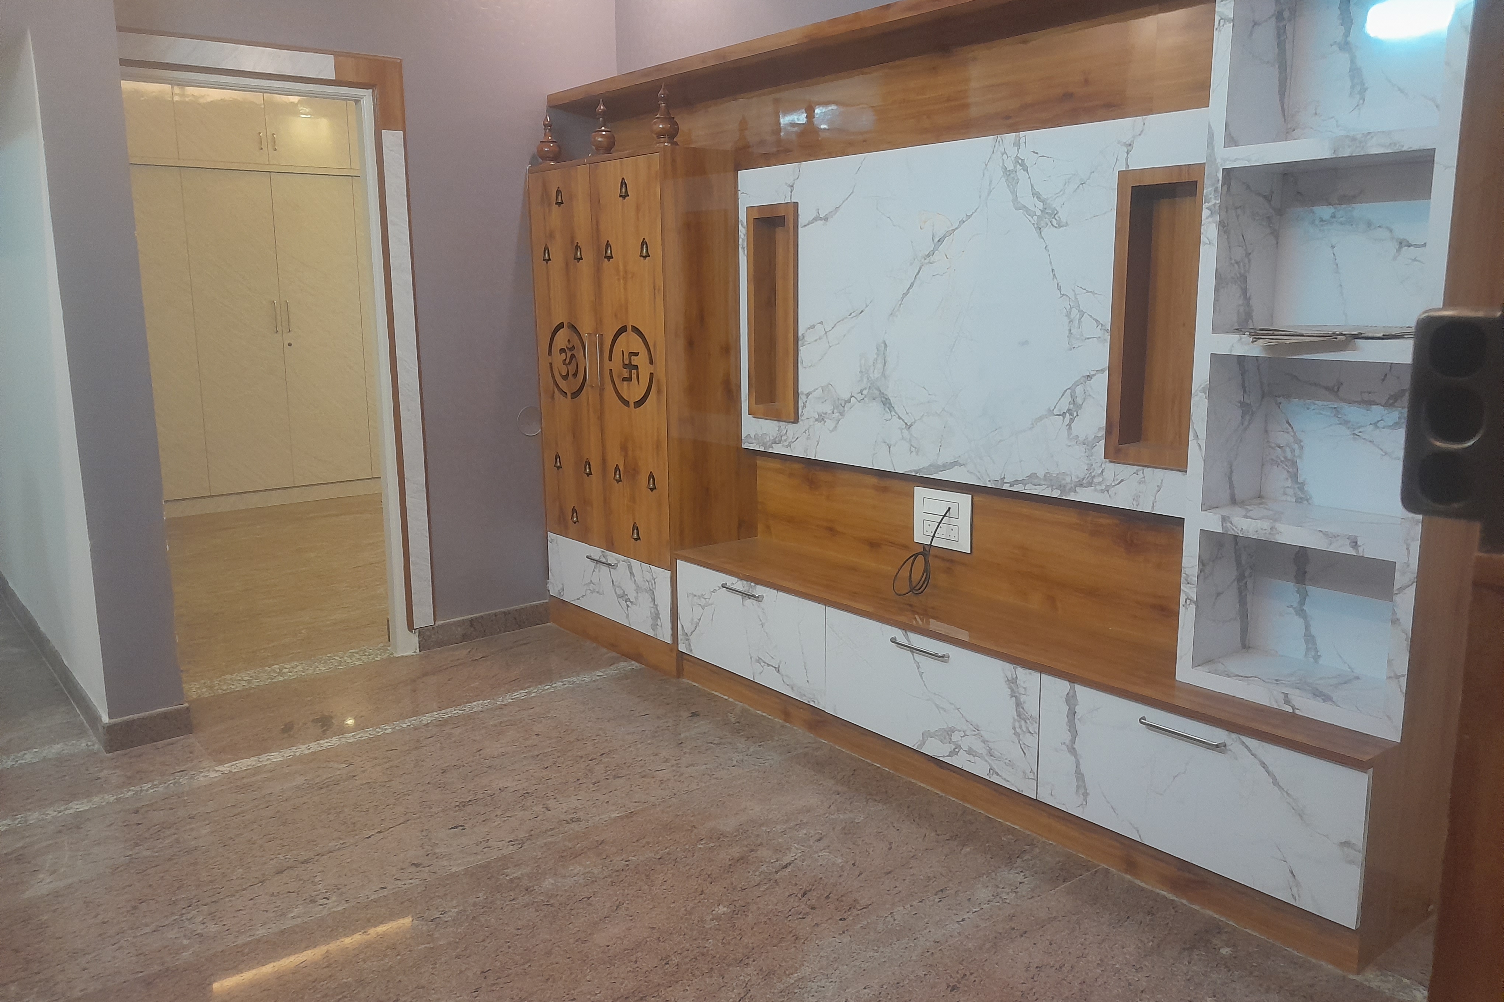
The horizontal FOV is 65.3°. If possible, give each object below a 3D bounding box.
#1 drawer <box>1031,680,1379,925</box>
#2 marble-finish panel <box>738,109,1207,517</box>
[{"bbox_3d":[1.036,0.604,2.622,0.330,0.323,0.759,-9,14,-38],"label":"drawer"},{"bbox_3d":[0.538,-0.523,3.333,0.066,0.931,1.773,-9,14,-38],"label":"marble-finish panel"}]

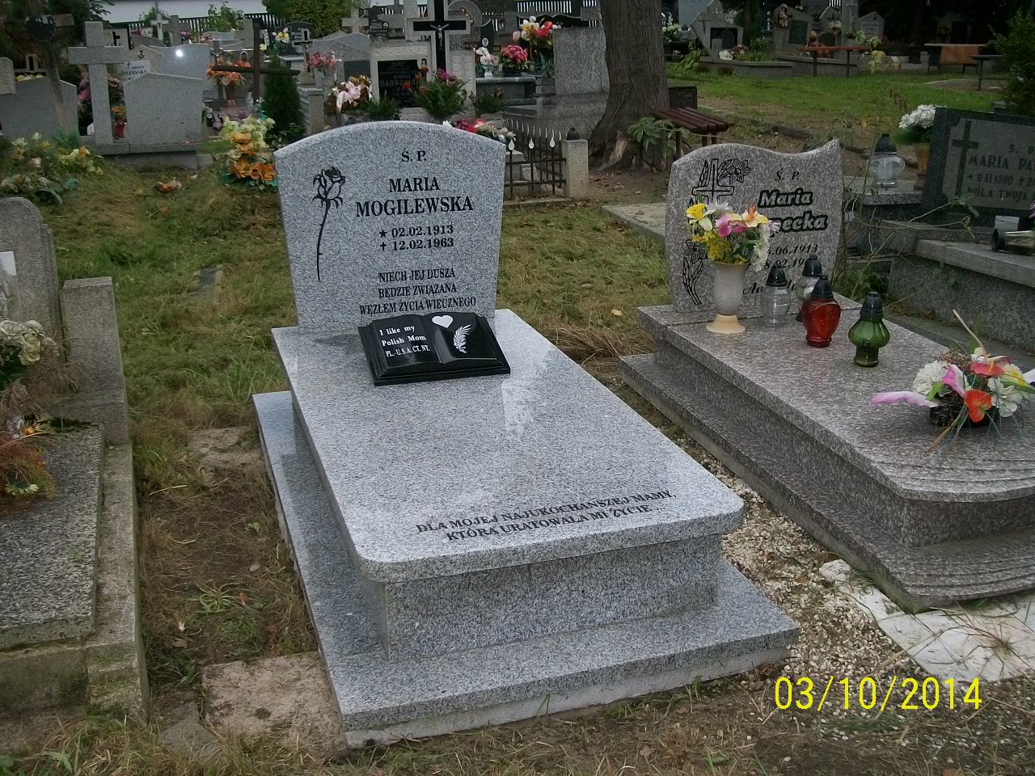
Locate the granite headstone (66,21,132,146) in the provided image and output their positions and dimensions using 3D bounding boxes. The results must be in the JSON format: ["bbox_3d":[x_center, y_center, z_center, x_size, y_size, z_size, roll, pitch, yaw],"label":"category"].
[{"bbox_3d":[-3.755,-2.740,9.650,0.530,1.070,0.150,-6,20,-17],"label":"granite headstone"}]

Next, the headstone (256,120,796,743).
[{"bbox_3d":[-0.147,-0.119,2.906,1.000,1.008,1.882,-6,20,-17],"label":"headstone"}]

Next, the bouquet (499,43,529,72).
[{"bbox_3d":[-0.037,-4.286,14.000,0.375,0.353,0.360,0,20,0],"label":"bouquet"}]

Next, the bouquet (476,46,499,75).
[{"bbox_3d":[-0.394,-4.265,14.000,0.291,0.355,0.280,0,20,-2],"label":"bouquet"}]

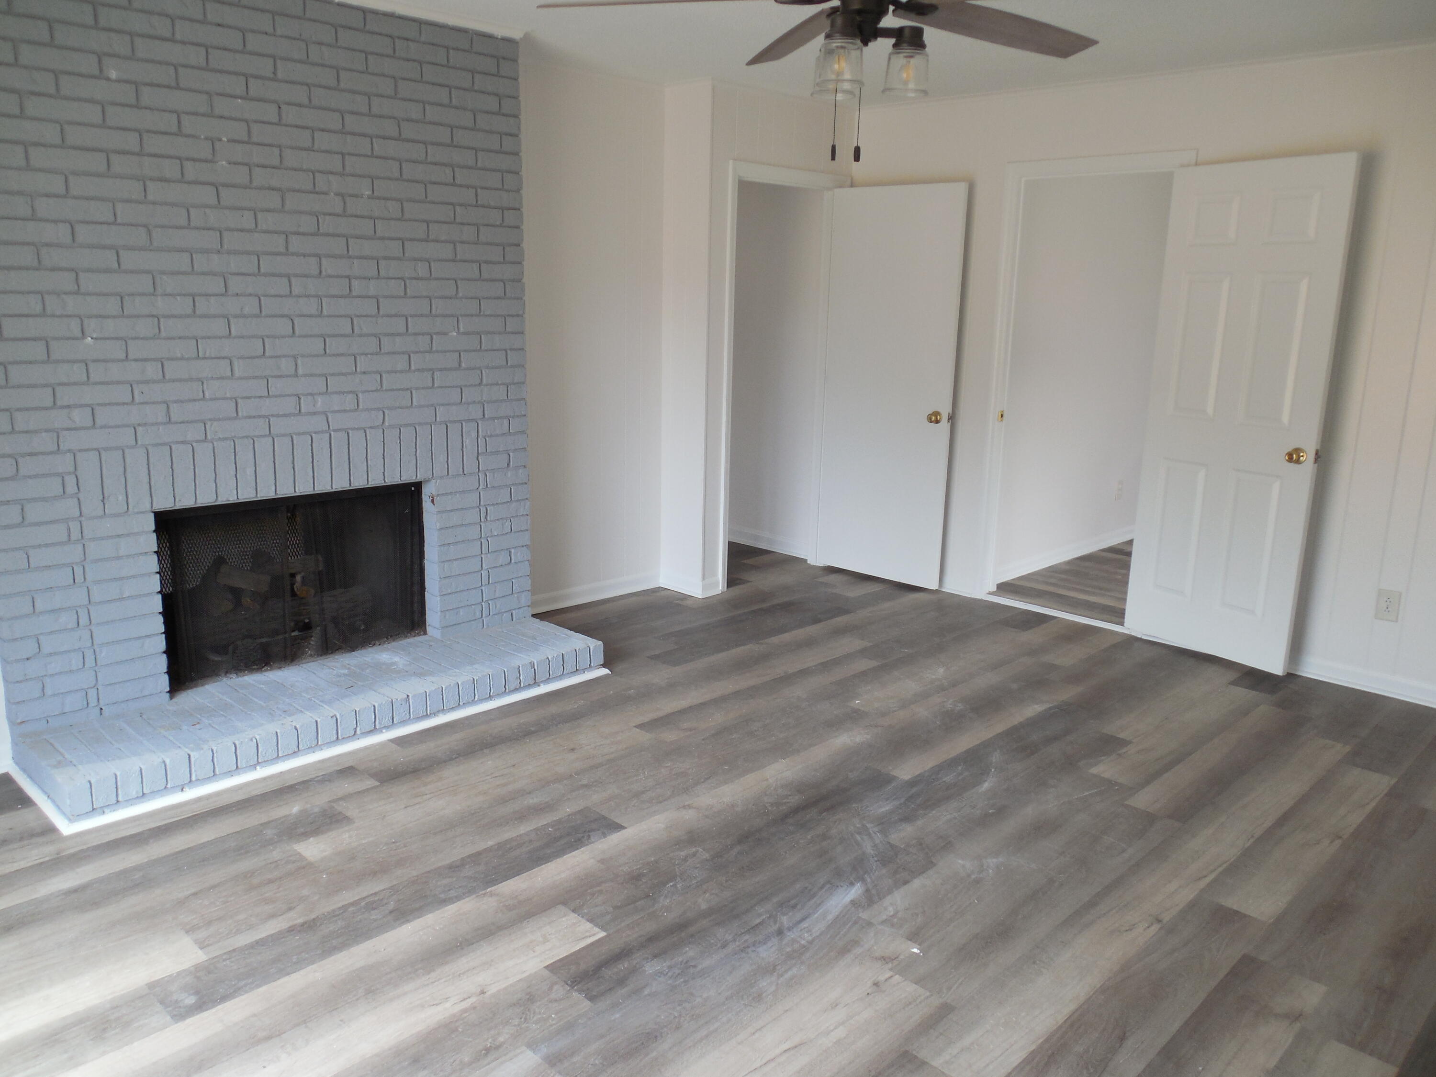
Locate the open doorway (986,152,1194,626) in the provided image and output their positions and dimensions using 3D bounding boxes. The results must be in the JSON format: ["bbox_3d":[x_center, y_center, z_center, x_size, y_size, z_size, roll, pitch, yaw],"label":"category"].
[{"bbox_3d":[1.679,-0.658,4.848,0.853,2.110,0.130,14,18,43],"label":"open doorway"}]

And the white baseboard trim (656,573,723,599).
[{"bbox_3d":[-0.139,0.226,5.358,0.298,0.083,0.146,14,18,43],"label":"white baseboard trim"}]

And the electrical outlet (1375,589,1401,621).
[{"bbox_3d":[2.607,0.263,4.042,0.076,0.117,0.008,14,18,43],"label":"electrical outlet"}]

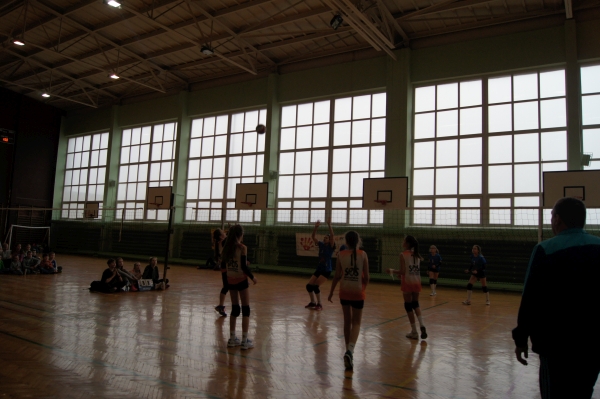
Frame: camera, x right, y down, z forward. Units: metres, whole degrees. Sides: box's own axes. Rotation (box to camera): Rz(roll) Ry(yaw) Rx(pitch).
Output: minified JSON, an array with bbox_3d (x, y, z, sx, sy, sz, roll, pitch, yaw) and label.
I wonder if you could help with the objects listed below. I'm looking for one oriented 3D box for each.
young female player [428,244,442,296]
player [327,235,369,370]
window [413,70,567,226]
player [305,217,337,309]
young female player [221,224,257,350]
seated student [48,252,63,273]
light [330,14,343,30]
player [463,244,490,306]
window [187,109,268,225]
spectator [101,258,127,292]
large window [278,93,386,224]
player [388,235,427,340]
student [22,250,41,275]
[{"bbox_3d":[4.035,2.111,13.452,0.430,1.488,0.320,-2,-7,40],"label":"young female player"},{"bbox_3d":[0.584,1.110,5.128,0.430,1.509,0.480,1,-6,12],"label":"player"},{"bbox_3d":[6.722,-1.793,16.282,5.350,5.500,0.200,-1,-6,32],"label":"window"},{"bbox_3d":[0.477,1.343,9.612,0.520,1.931,0.450,8,-8,-43],"label":"player"},{"bbox_3d":[-0.778,1.147,6.005,0.450,1.619,0.340,0,-6,24],"label":"young female player"},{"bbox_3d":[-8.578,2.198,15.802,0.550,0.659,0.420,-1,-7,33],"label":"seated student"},{"bbox_3d":[1.209,-5.863,14.894,0.400,0.420,0.360,-1,-7,32],"label":"light"},{"bbox_3d":[4.581,1.941,11.659,0.550,1.516,0.520,6,-7,-33],"label":"player"},{"bbox_3d":[-3.706,-1.636,22.727,5.350,5.500,0.200,-1,-6,32],"label":"window"},{"bbox_3d":[-4.659,1.886,11.309,0.600,0.795,0.480,1,-5,12],"label":"spectator"},{"bbox_3d":[1.321,-1.712,19.620,5.350,5.500,0.200,-1,-6,32],"label":"large window"},{"bbox_3d":[1.672,1.319,6.862,0.420,1.537,0.520,5,-6,-25],"label":"player"},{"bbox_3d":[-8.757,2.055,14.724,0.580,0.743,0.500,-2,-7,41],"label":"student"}]

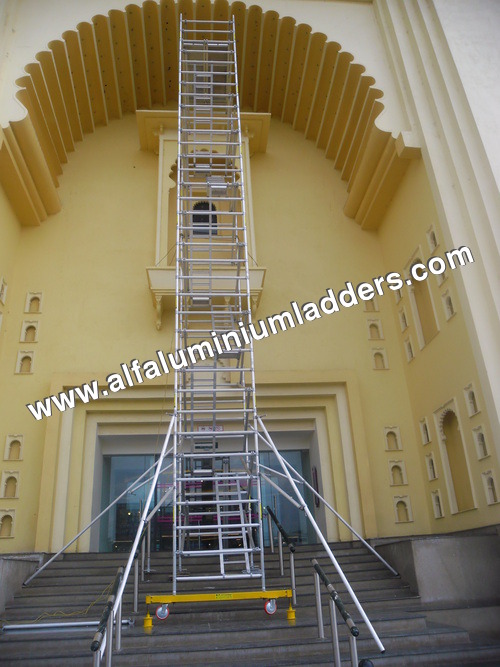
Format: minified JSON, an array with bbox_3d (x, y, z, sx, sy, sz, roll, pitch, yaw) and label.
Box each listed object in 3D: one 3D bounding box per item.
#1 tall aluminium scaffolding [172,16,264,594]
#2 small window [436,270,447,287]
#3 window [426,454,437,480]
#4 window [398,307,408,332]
[{"bbox_3d":[-0.867,-1.776,11.679,1.420,13.600,1.970,-1,-25,-5],"label":"tall aluminium scaffolding"},{"bbox_3d":[4.589,-1.512,12.471,0.120,0.660,0.490,-1,-25,-5],"label":"small window"},{"bbox_3d":[4.250,3.120,12.160,0.100,0.610,0.430,-1,-24,-5],"label":"window"},{"bbox_3d":[4.070,-0.380,13.760,0.100,0.610,0.430,-1,-24,-5],"label":"window"}]

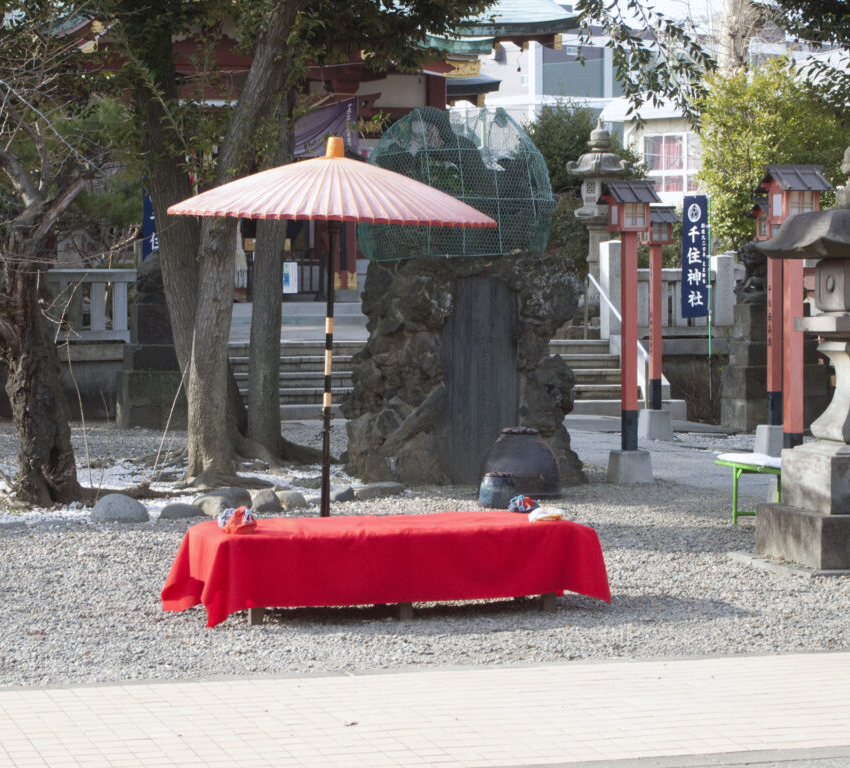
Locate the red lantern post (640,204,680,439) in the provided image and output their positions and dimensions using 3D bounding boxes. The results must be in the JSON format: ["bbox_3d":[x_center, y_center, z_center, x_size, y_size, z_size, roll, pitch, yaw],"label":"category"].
[{"bbox_3d":[2.217,-0.664,23.900,0.380,2.100,0.340,-1,3,-18],"label":"red lantern post"}]

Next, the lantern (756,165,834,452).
[{"bbox_3d":[2.482,-0.381,16.693,0.422,2.170,0.378,-1,2,-16],"label":"lantern"}]

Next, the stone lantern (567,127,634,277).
[{"bbox_3d":[2.409,-2.300,34.112,0.819,2.550,0.787,-1,2,-15],"label":"stone lantern"}]

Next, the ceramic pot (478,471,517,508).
[{"bbox_3d":[0.514,0.746,17.512,0.263,0.230,0.263,0,2,0],"label":"ceramic pot"}]

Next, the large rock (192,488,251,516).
[{"bbox_3d":[-1.381,0.799,17.025,0.378,0.164,0.268,-1,2,-16],"label":"large rock"}]

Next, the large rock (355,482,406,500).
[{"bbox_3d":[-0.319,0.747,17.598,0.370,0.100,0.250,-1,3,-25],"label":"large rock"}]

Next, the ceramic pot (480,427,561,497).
[{"bbox_3d":[0.713,0.576,18.593,0.611,0.482,0.611,0,2,0],"label":"ceramic pot"}]

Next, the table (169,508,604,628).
[{"bbox_3d":[-0.181,0.885,11.953,1.906,0.406,0.756,-1,2,-19],"label":"table"}]

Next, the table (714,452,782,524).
[{"bbox_3d":[2.316,0.683,15.452,0.380,0.420,1.350,-1,3,-24],"label":"table"}]

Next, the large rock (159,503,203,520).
[{"bbox_3d":[-1.581,0.811,16.168,0.300,0.100,0.220,-1,3,-12],"label":"large rock"}]

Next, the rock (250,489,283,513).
[{"bbox_3d":[-1.060,0.773,16.617,0.220,0.135,0.200,0,3,0],"label":"rock"}]

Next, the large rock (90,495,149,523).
[{"bbox_3d":[-1.958,0.784,15.976,0.360,0.170,0.290,0,3,0],"label":"large rock"}]

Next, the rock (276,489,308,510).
[{"bbox_3d":[-0.929,0.805,17.357,0.202,0.124,0.173,-1,2,-16],"label":"rock"}]

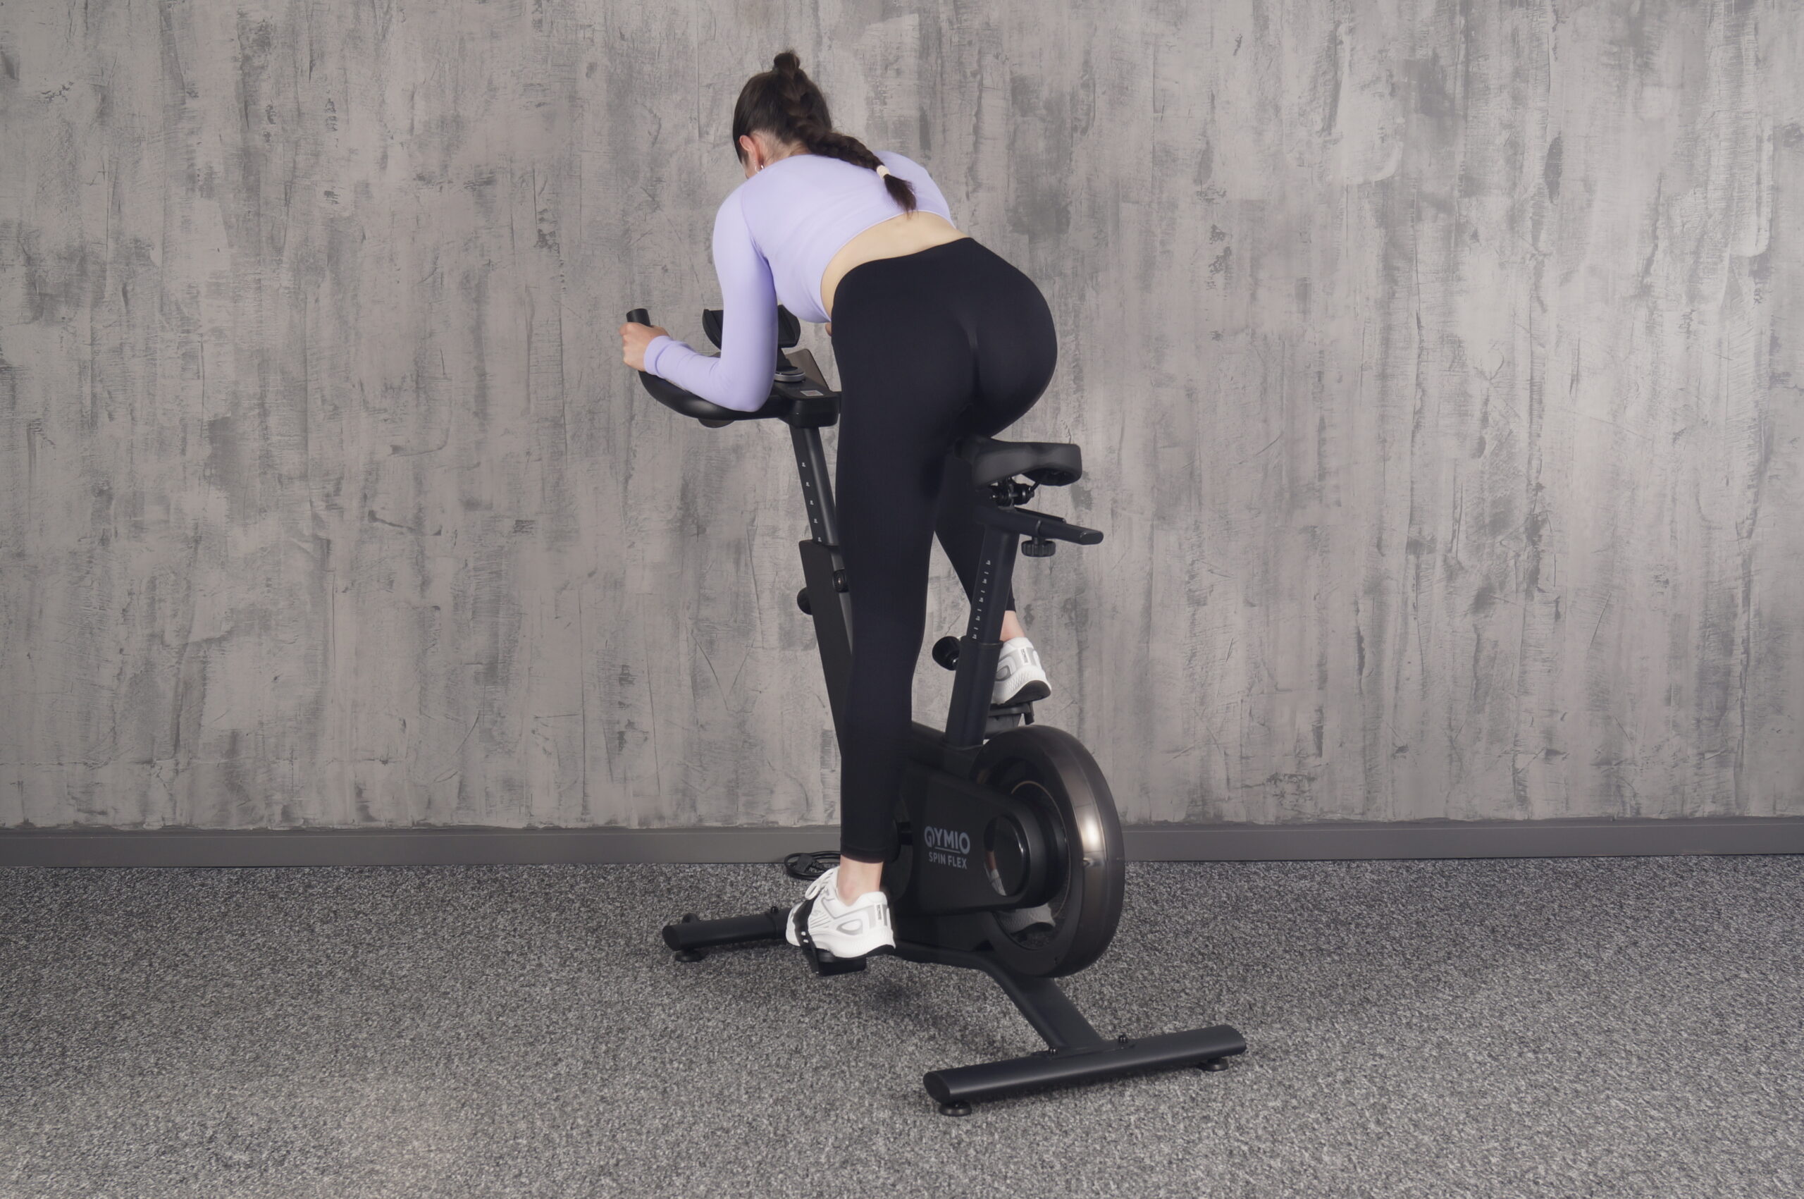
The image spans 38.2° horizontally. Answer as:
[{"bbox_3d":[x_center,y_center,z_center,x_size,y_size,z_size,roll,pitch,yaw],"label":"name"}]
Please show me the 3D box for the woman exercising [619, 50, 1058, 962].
[{"bbox_3d":[-0.066,-0.197,4.263,0.495,1.421,0.965,-3,7,-27],"label":"woman exercising"}]

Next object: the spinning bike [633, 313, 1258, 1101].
[{"bbox_3d":[0.003,0.091,4.160,0.505,1.109,1.247,-3,7,-27],"label":"spinning bike"}]

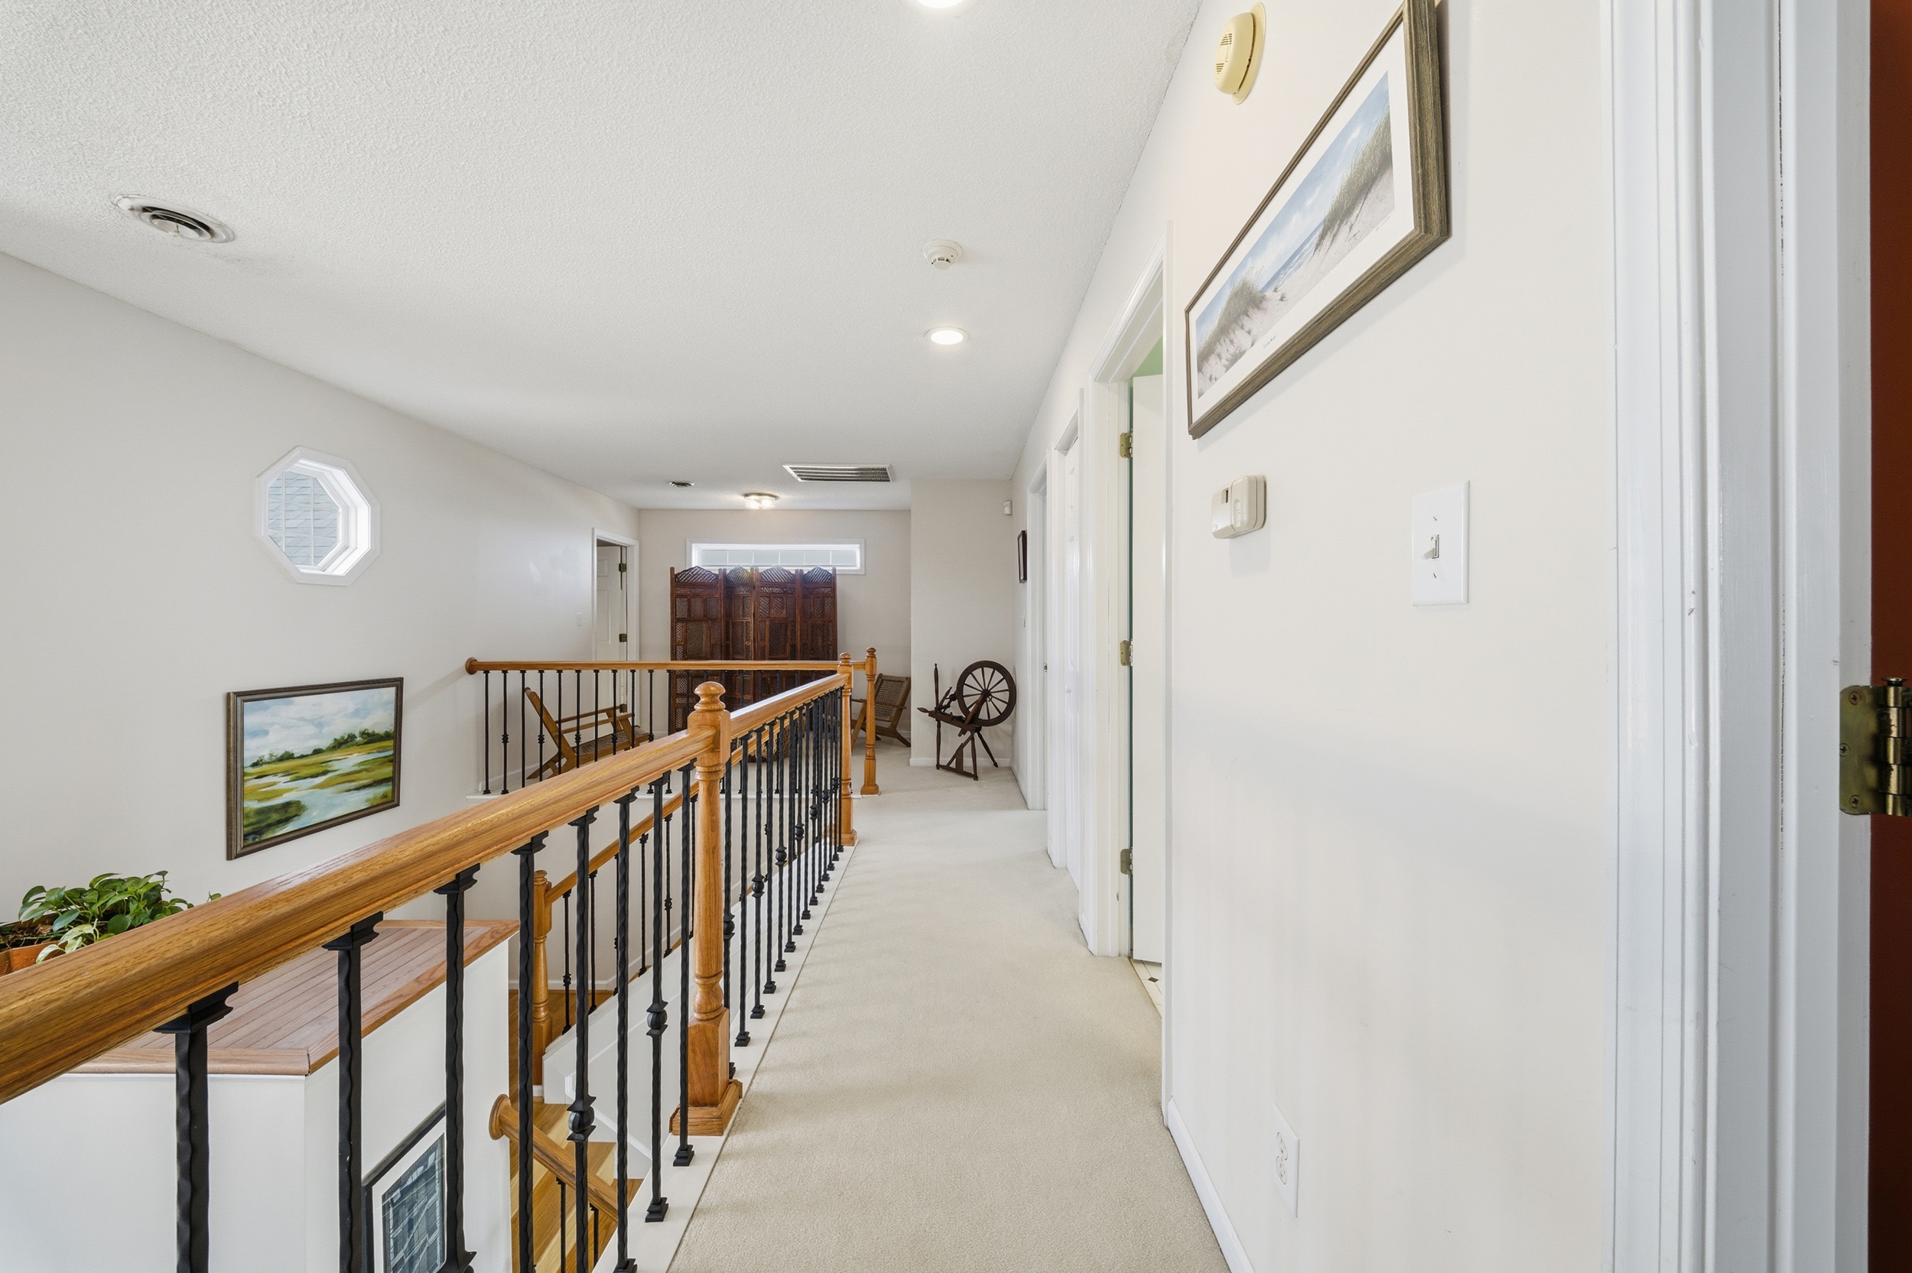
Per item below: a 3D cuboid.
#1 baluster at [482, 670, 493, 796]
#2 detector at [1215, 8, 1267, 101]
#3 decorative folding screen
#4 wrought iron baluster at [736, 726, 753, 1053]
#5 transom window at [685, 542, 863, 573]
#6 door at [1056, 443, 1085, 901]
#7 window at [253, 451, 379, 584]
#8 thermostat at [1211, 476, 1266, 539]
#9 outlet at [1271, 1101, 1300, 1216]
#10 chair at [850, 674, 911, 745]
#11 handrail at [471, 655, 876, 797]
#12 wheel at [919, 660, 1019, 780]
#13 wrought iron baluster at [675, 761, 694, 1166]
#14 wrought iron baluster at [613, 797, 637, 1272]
[{"bbox_3d":[-3.308,0.678,4.494,0.036,0.870,0.036,0,0,0],"label":"baluster"},{"bbox_3d":[0.496,-1.028,1.120,0.045,0.135,0.135,0,1,0],"label":"detector"},{"bbox_3d":[-2.043,0.202,6.486,1.690,1.800,0.240,0,1,0],"label":"decorative folding screen"},{"bbox_3d":[-0.595,0.699,1.783,0.036,0.870,0.036,0,0,0],"label":"wrought iron baluster"},{"bbox_3d":[-1.901,-0.839,6.785,1.880,0.355,0.120,0,0,0],"label":"transom window"},{"bbox_3d":[0.558,0.122,2.856,0.035,2.010,0.510,0,1,0],"label":"door"},{"bbox_3d":[-3.368,-0.621,3.322,0.120,0.690,0.665,0,0,0],"label":"window"},{"bbox_3d":[0.497,-0.223,1.124,0.042,0.088,0.123,0,1,0],"label":"thermostat"},{"bbox_3d":[0.504,0.802,0.982,0.008,0.115,0.071,0,0,0],"label":"outlet"},{"bbox_3d":[-0.886,0.752,6.261,0.740,0.700,0.560,0,1,-38],"label":"chair"},{"bbox_3d":[-2.009,0.602,4.550,2.940,1.030,0.120,0,1,0],"label":"handrail"},{"bbox_3d":[0.092,0.661,5.254,0.860,0.920,0.500,0,0,20],"label":"wheel"},{"bbox_3d":[-0.595,0.711,1.396,0.032,0.865,0.032,0,1,0],"label":"wrought iron baluster"},{"bbox_3d":[-0.585,0.702,1.122,0.036,0.870,0.036,0,0,0],"label":"wrought iron baluster"}]

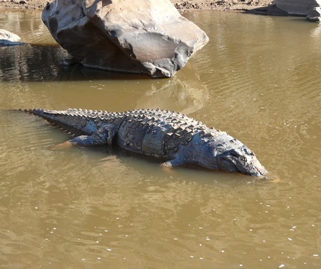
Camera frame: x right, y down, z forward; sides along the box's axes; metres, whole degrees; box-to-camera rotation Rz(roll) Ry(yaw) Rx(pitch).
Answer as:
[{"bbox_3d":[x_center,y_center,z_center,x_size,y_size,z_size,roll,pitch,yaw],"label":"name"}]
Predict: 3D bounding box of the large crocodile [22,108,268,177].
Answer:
[{"bbox_3d":[-0.400,-0.070,9.600,3.750,0.550,1.050,14,25,34],"label":"large crocodile"}]

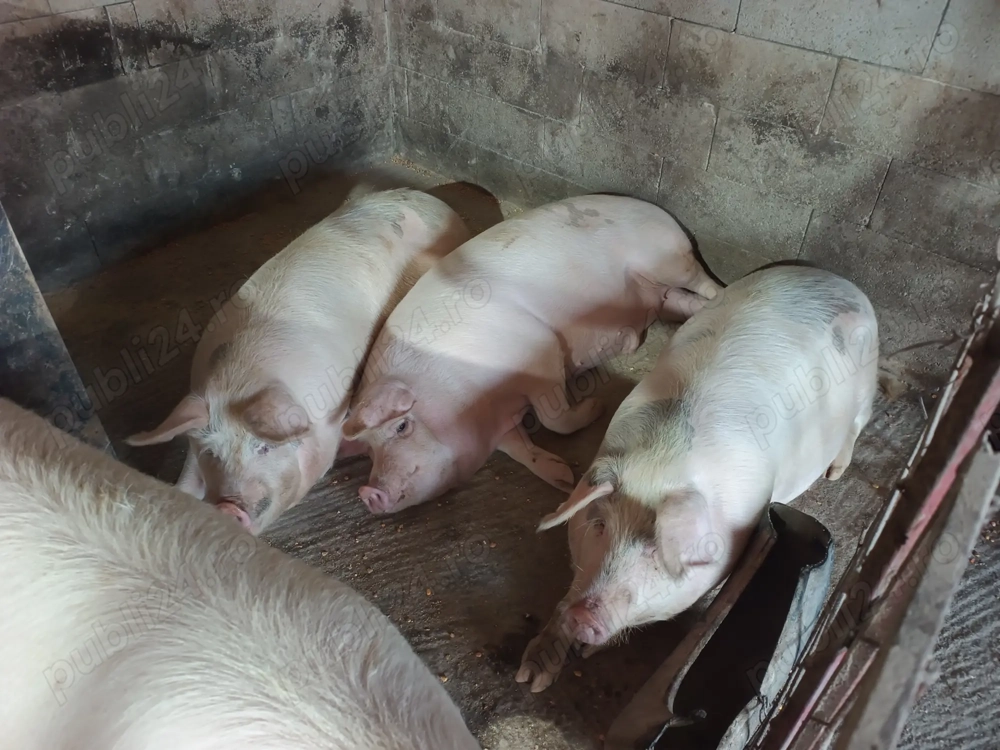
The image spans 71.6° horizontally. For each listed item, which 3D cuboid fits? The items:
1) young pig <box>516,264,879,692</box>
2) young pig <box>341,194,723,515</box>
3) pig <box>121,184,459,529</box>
[{"bbox_3d":[0.562,0.130,1.718,0.480,0.390,1.420,28,47,26],"label":"young pig"},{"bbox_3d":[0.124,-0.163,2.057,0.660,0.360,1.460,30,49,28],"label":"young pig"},{"bbox_3d":[-0.503,-0.179,2.044,0.470,0.370,1.320,15,43,14],"label":"pig"}]

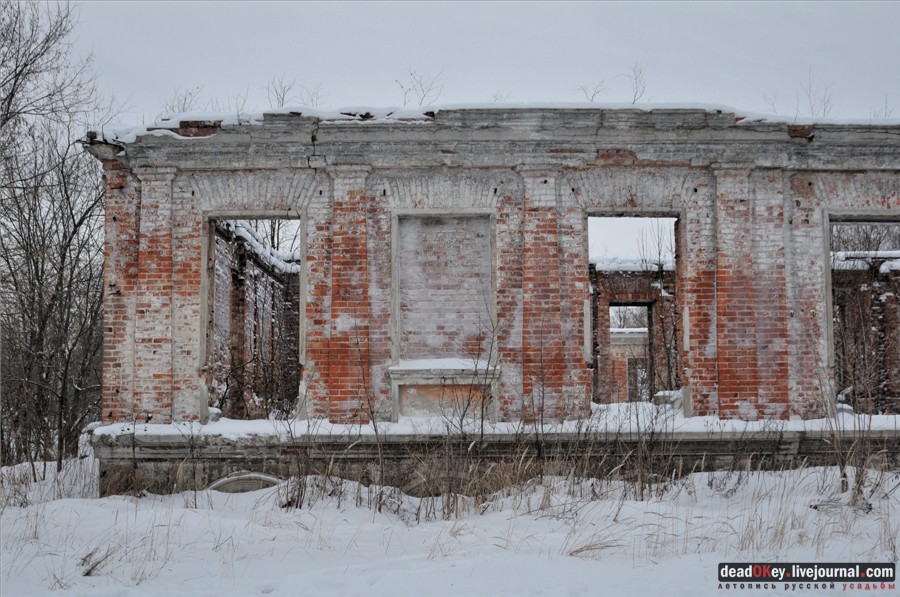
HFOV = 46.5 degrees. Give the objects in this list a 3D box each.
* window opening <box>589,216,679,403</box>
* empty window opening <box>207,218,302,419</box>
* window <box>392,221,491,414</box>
[{"bbox_3d":[2.547,0.193,14.762,1.295,2.696,0.450,0,-4,-1],"label":"window opening"},{"bbox_3d":[-2.694,0.281,14.644,1.316,2.797,0.450,0,-4,-1],"label":"empty window opening"},{"bbox_3d":[-0.081,0.229,14.558,1.443,2.837,0.280,0,-4,-1],"label":"window"}]

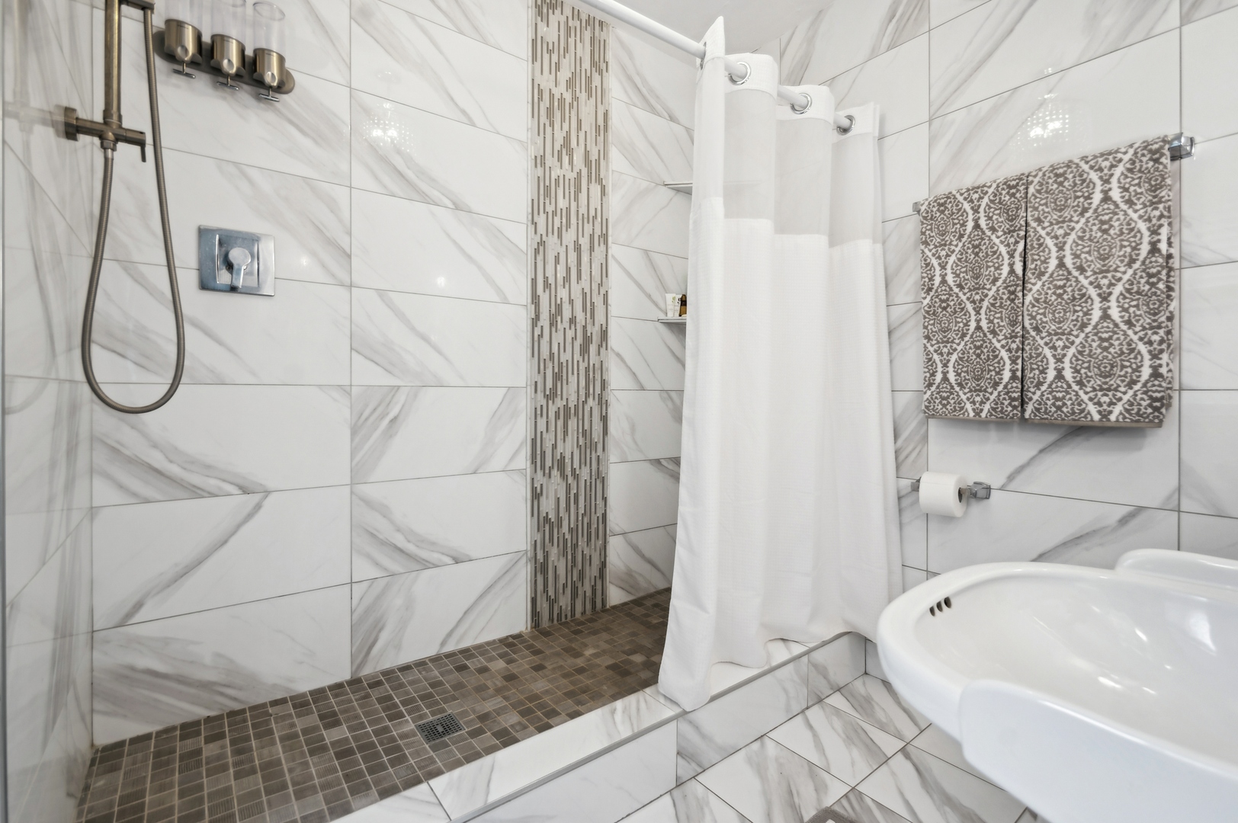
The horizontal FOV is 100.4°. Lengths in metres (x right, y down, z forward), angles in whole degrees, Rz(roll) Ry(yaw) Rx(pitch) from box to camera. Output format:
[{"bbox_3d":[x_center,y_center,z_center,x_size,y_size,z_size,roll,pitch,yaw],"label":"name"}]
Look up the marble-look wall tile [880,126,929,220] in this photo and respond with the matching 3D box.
[{"bbox_3d":[0.895,-0.860,2.023,0.012,0.311,0.601,-1,1,-38],"label":"marble-look wall tile"}]

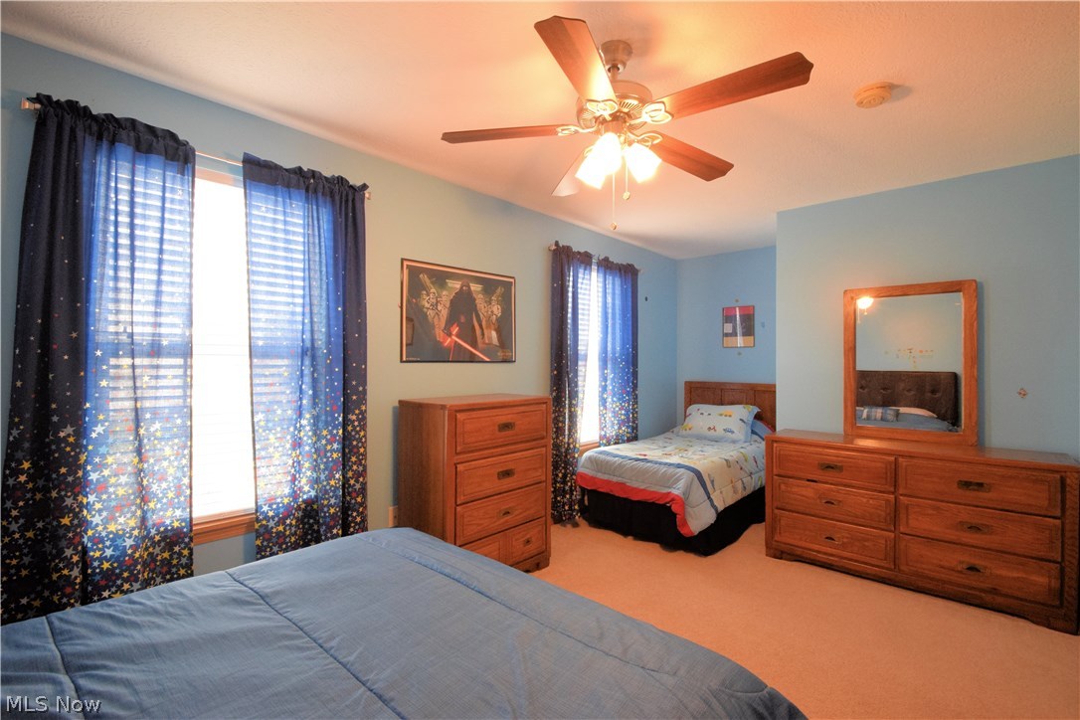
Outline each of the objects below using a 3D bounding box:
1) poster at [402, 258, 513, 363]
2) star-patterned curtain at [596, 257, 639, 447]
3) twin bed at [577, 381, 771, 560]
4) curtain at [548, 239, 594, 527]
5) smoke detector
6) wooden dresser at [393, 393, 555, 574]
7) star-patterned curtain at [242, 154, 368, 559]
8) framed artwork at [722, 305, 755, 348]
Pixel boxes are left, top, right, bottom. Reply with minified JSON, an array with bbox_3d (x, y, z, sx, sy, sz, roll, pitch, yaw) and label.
[{"bbox_3d":[-0.496,-0.292,2.955,0.025,0.615,0.908,0,0,44],"label":"poster"},{"bbox_3d":[0.721,0.194,4.133,0.111,2.207,0.667,0,0,44],"label":"star-patterned curtain"},{"bbox_3d":[1.384,0.757,3.988,1.030,1.055,2.080,0,0,41],"label":"twin bed"},{"bbox_3d":[0.253,0.194,3.645,0.111,2.207,0.476,0,0,44],"label":"curtain"},{"bbox_3d":[1.404,-1.109,1.893,0.139,0.044,0.139,0,0,44],"label":"smoke detector"},{"bbox_3d":[-0.379,0.779,2.777,0.480,1.078,0.763,0,0,44],"label":"wooden dresser"},{"bbox_3d":[-1.118,0.194,2.215,0.111,2.207,0.565,0,0,44],"label":"star-patterned curtain"},{"bbox_3d":[2.064,-0.336,4.676,0.293,0.429,0.025,0,0,41],"label":"framed artwork"}]

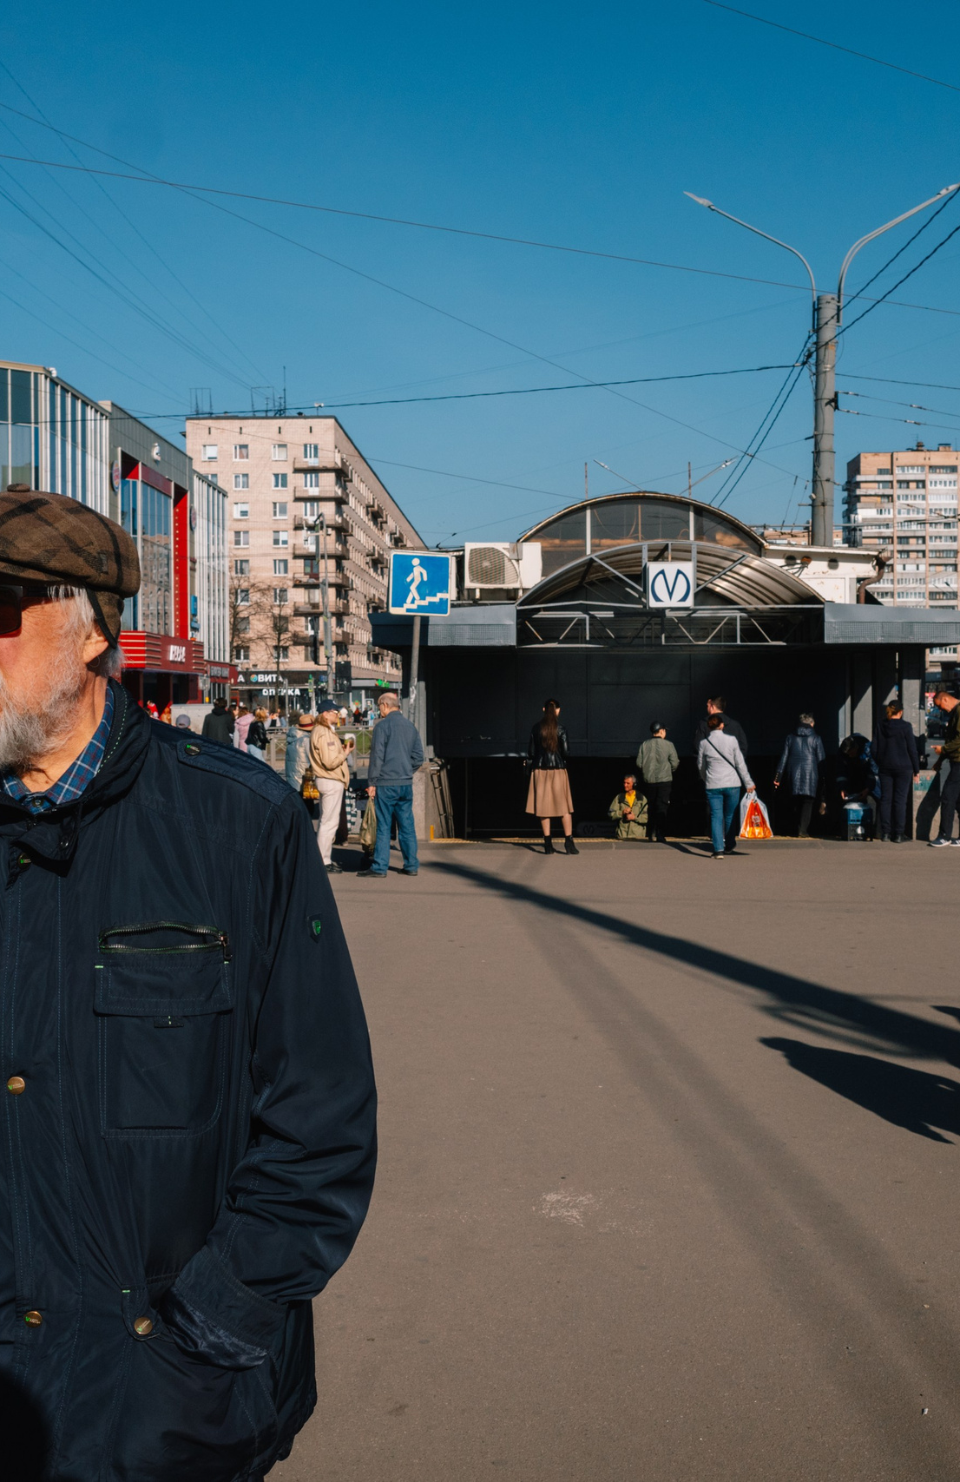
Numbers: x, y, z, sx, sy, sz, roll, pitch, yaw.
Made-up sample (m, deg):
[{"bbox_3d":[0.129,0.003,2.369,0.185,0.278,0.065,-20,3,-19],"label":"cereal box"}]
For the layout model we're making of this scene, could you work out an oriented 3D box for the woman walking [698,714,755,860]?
[{"bbox_3d":[2.546,0.439,17.914,0.550,1.510,0.480,0,1,0],"label":"woman walking"}]

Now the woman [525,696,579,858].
[{"bbox_3d":[0.777,0.356,18.613,0.500,1.660,0.420,0,1,12],"label":"woman"}]

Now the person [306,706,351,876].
[{"bbox_3d":[-1.415,0.426,16.513,0.450,1.630,0.500,0,1,-5],"label":"person"}]

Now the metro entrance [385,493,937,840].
[{"bbox_3d":[2.245,-1.181,24.780,6.700,4.450,11.000,0,1,1],"label":"metro entrance"}]

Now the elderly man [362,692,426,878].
[{"bbox_3d":[-0.799,0.398,16.113,0.580,1.700,0.450,-1,1,-25],"label":"elderly man"}]

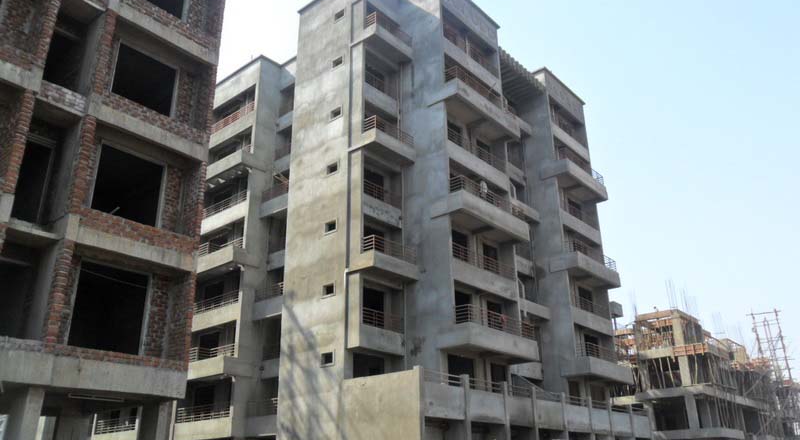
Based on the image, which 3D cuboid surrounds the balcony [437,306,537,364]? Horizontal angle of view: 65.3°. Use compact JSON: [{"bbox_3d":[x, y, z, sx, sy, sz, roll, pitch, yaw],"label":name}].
[{"bbox_3d":[4.047,5.204,27.851,1.600,1.680,5.600,-18,-28,37],"label":"balcony"}]

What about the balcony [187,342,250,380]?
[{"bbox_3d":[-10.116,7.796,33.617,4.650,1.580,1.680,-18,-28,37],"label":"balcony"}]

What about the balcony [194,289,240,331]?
[{"bbox_3d":[-10.028,5.295,35.046,4.876,1.606,1.168,-19,-28,37],"label":"balcony"}]

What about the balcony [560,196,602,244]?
[{"bbox_3d":[10.789,0.285,38.869,1.110,1.635,5.139,-19,-28,37],"label":"balcony"}]

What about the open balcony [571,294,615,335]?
[{"bbox_3d":[10.852,5.707,36.660,1.110,1.606,5.139,-19,-28,37],"label":"open balcony"}]

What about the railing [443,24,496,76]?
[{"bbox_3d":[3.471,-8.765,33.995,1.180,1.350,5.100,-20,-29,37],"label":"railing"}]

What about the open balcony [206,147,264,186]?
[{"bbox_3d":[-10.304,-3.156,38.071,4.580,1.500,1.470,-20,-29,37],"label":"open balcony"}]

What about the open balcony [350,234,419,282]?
[{"bbox_3d":[-0.693,1.868,27.549,1.530,1.380,2.870,-18,-28,37],"label":"open balcony"}]

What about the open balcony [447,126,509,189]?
[{"bbox_3d":[3.570,-2.751,31.292,1.060,1.540,5.350,-18,-28,37],"label":"open balcony"}]

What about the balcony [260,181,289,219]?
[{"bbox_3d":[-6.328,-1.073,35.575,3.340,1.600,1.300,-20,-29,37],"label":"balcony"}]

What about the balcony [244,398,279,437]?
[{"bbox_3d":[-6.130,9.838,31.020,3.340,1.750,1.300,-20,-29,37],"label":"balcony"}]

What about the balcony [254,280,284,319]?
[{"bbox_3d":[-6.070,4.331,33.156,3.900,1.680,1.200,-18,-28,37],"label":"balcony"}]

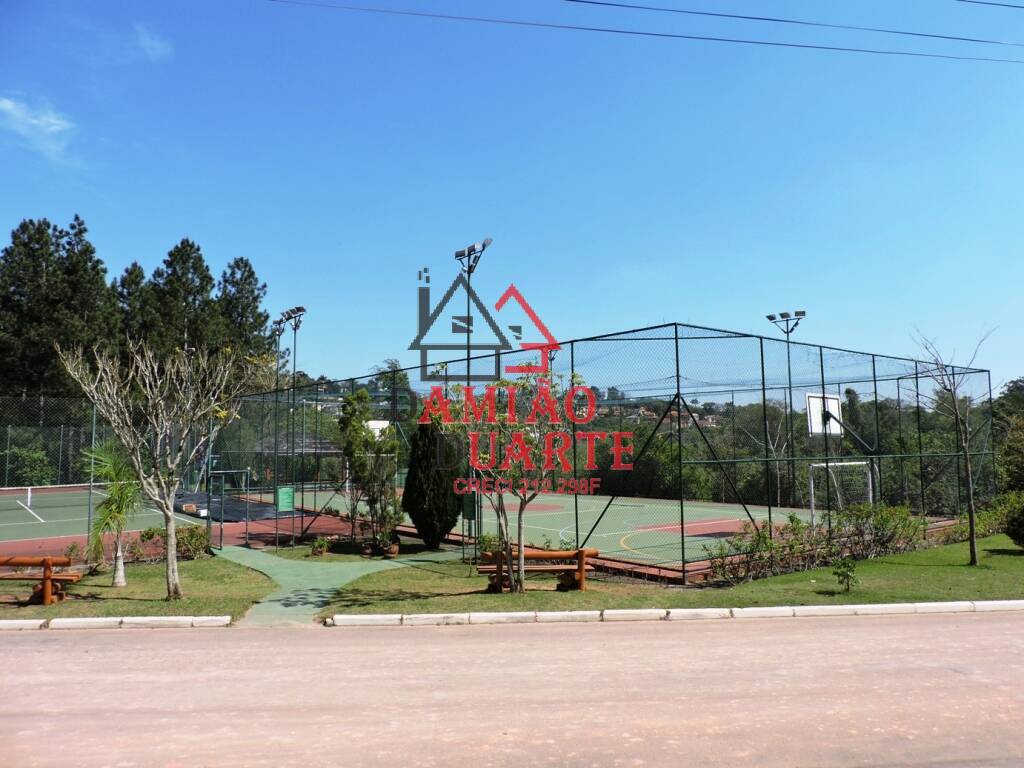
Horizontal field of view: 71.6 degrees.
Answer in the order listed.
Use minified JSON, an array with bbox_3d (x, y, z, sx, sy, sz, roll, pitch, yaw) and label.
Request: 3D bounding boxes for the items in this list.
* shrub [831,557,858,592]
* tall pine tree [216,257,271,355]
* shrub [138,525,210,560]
[{"bbox_3d":[5.848,3.340,12.450,0.420,0.610,0.420,-3,-5,25],"label":"shrub"},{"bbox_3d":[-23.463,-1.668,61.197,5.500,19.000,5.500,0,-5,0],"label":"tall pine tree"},{"bbox_3d":[-8.438,3.963,17.750,1.520,0.820,0.750,3,-6,-38],"label":"shrub"}]

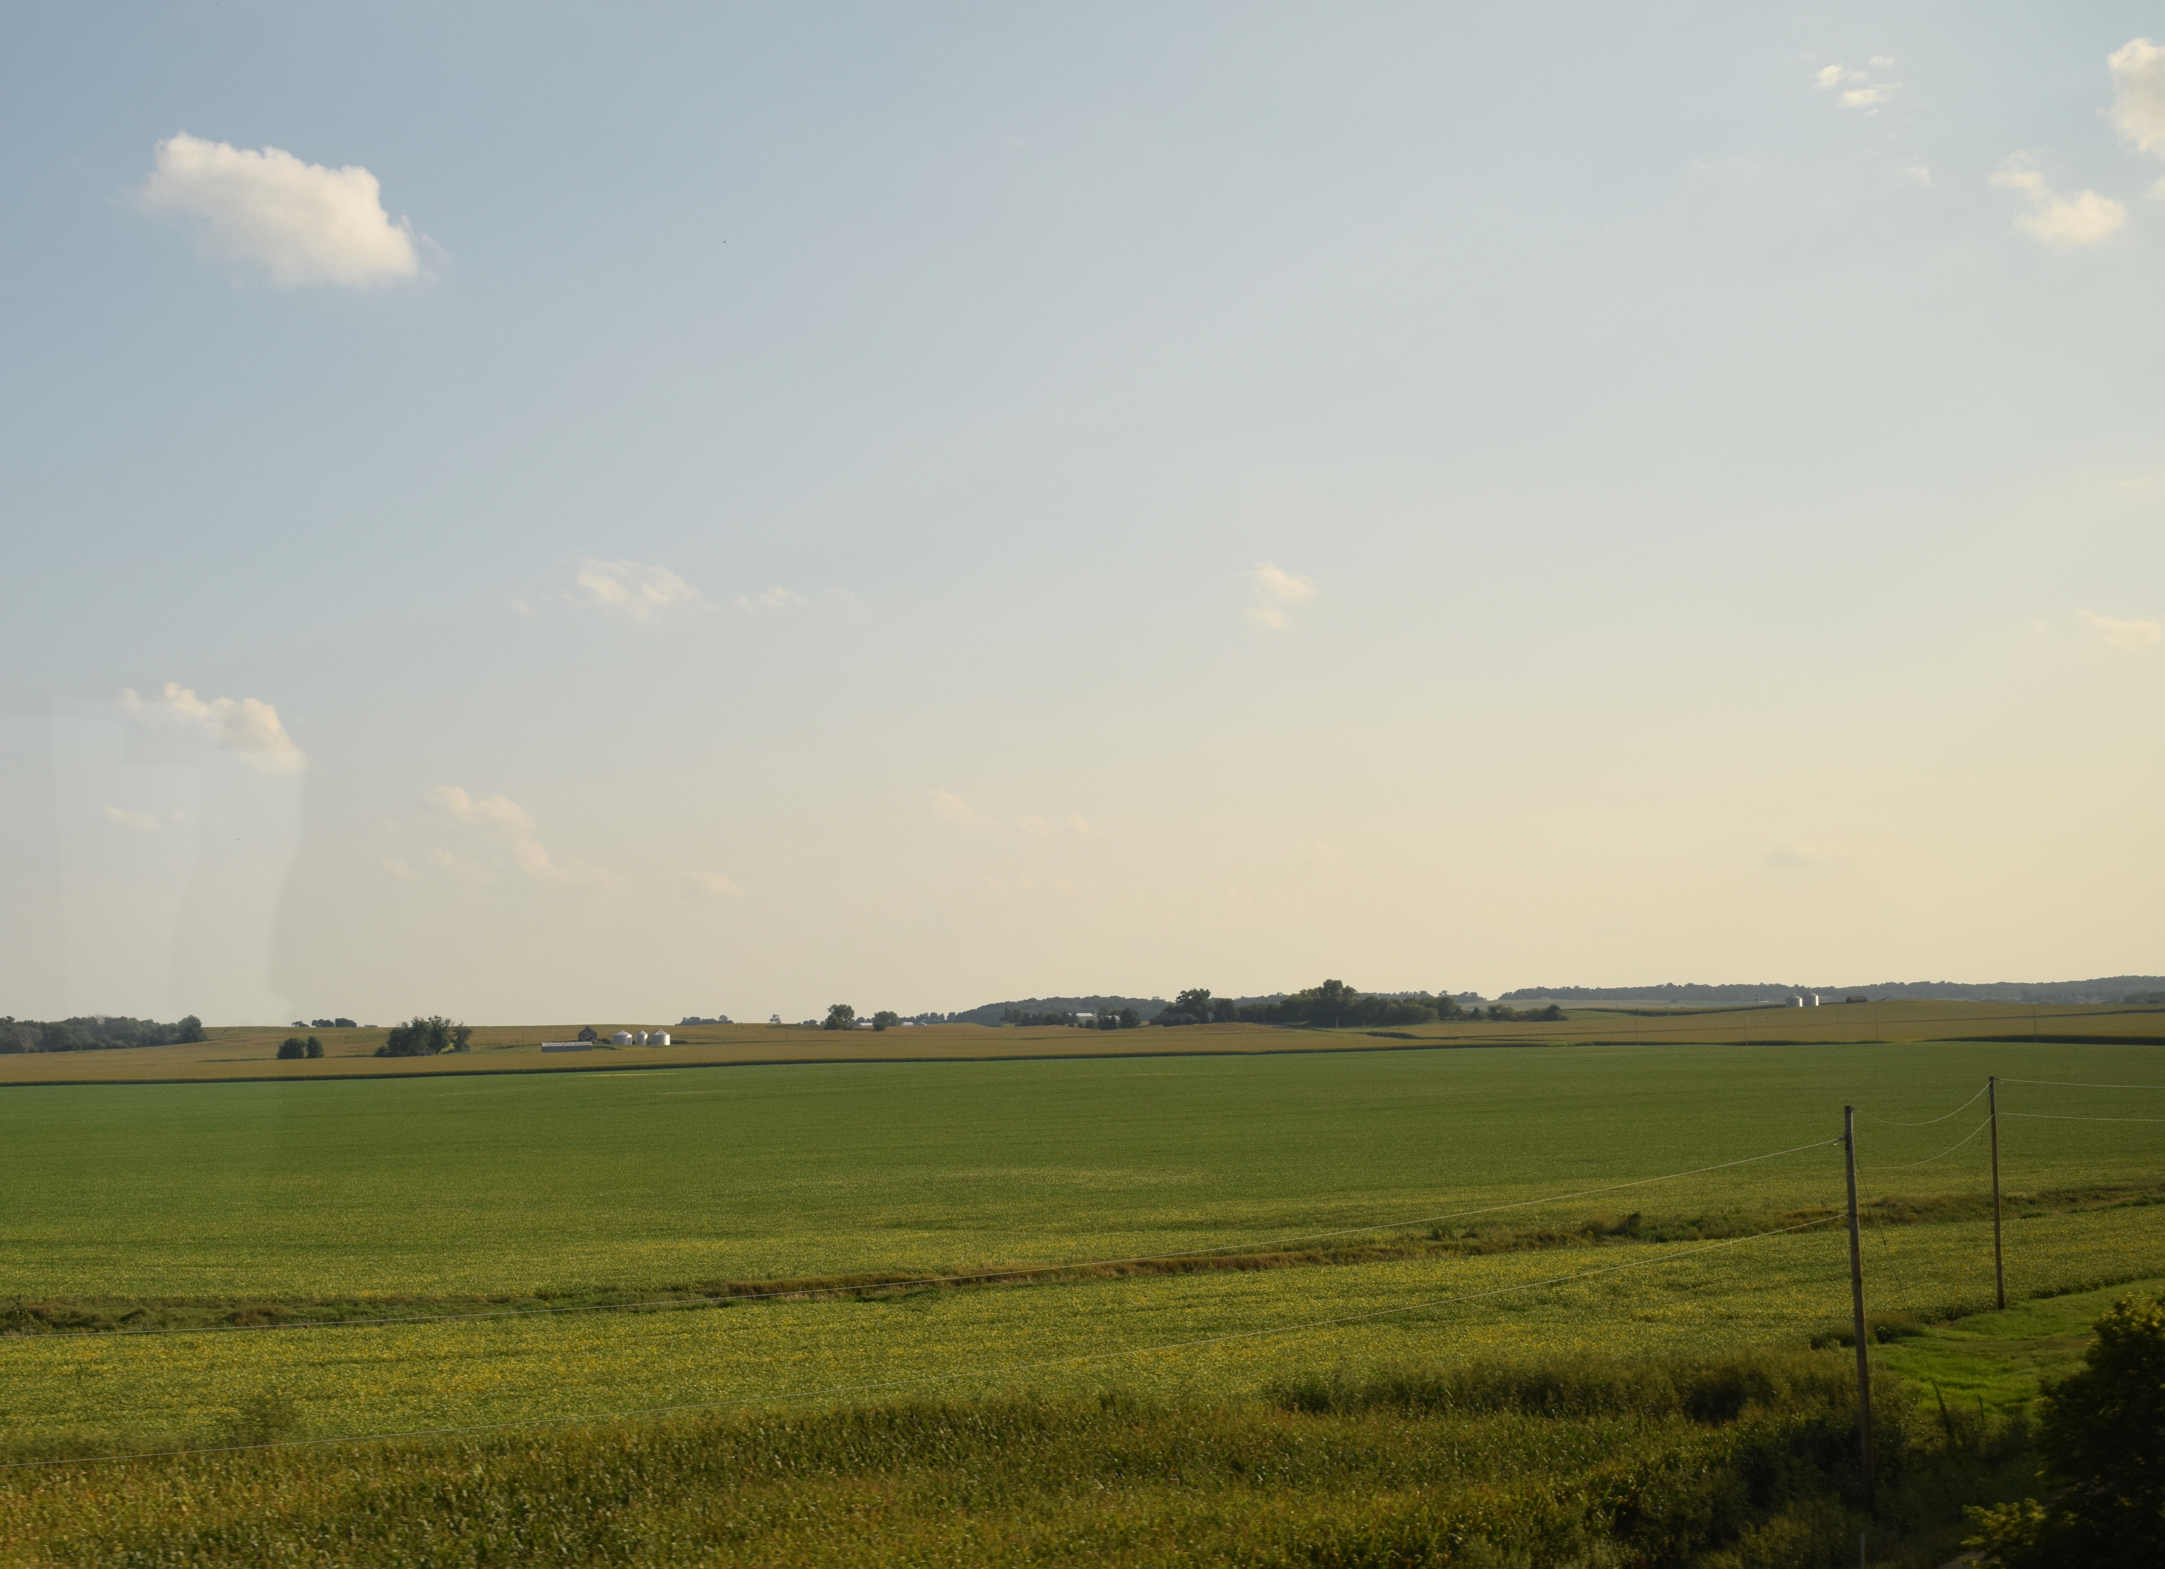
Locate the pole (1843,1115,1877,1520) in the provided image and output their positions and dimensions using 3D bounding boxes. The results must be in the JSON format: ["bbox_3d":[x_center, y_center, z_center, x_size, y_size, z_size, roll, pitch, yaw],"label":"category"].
[{"bbox_3d":[17.494,11.804,61.674,0.250,9.100,0.250,-3,-5,15],"label":"pole"}]

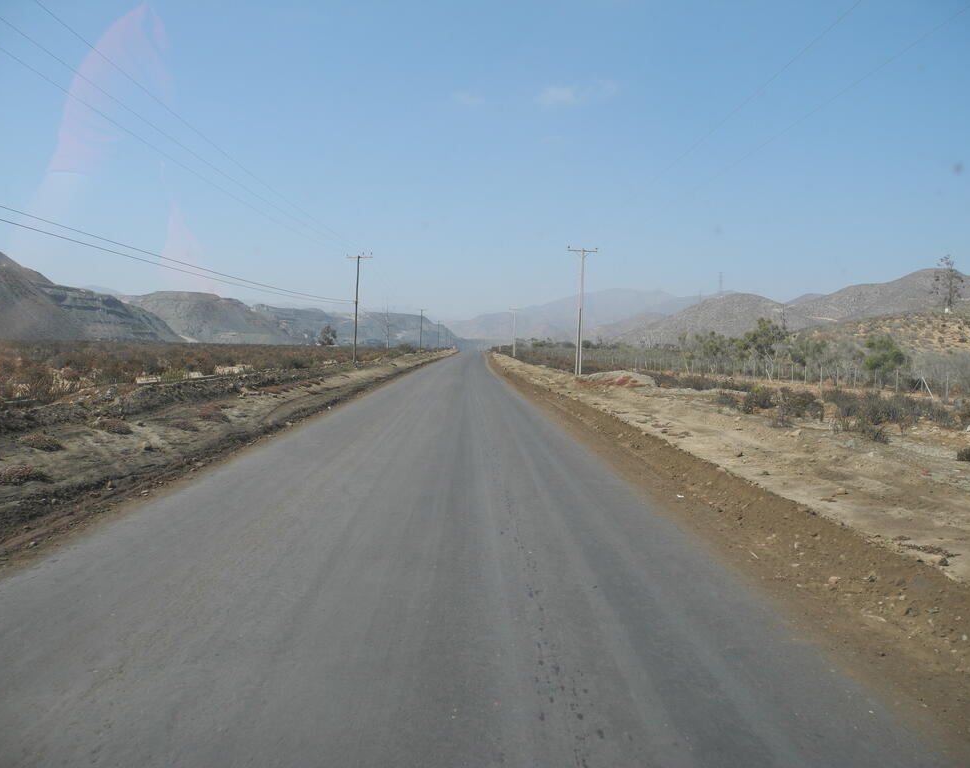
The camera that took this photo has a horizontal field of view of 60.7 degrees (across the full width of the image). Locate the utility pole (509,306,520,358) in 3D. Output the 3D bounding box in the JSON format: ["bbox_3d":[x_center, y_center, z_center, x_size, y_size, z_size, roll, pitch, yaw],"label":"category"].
[{"bbox_3d":[5.841,-10.197,164.000,2.150,10.000,0.400,1,3,-1],"label":"utility pole"}]

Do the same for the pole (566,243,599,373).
[{"bbox_3d":[7.456,-5.602,64.000,2.250,9.950,0.400,1,3,-1],"label":"pole"}]

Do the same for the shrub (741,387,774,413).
[{"bbox_3d":[10.528,0.607,32.000,1.100,0.980,1.050,1,3,-1],"label":"shrub"}]

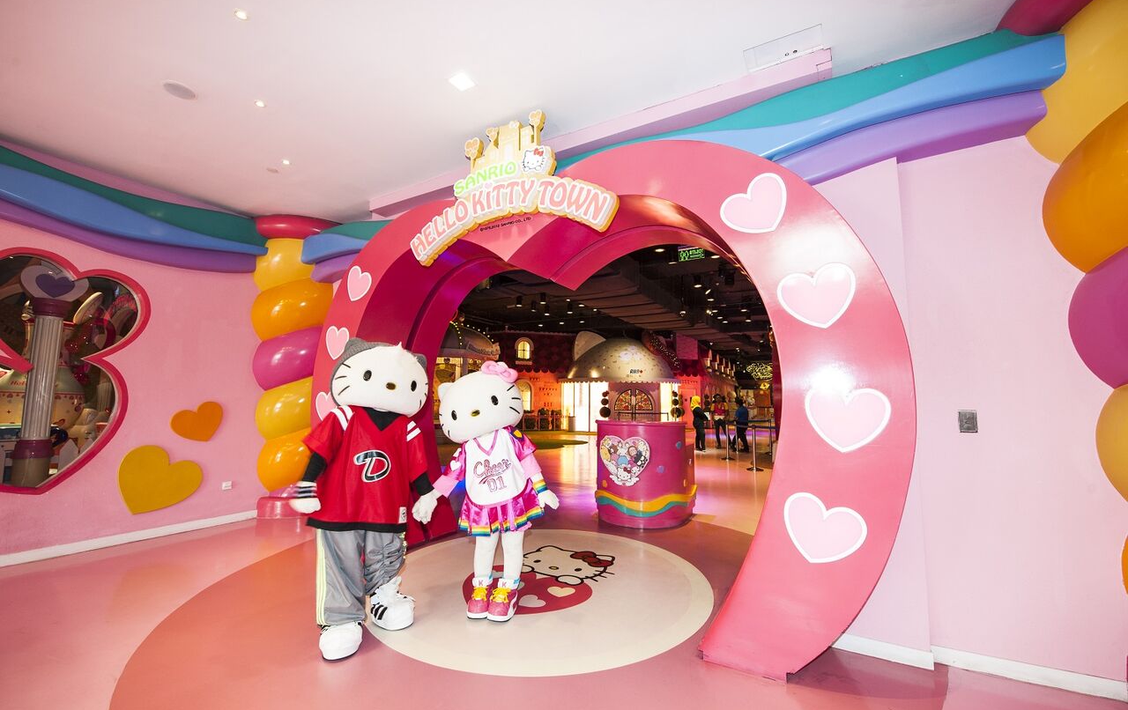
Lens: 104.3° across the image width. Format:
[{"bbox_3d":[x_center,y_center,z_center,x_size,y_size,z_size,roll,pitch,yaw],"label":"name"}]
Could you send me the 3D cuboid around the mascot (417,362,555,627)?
[{"bbox_3d":[-0.552,0.931,3.213,1.000,1.760,0.620,0,-5,-2],"label":"mascot"}]

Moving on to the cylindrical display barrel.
[{"bbox_3d":[1.016,1.419,5.522,1.100,1.200,1.020,-3,-6,30],"label":"cylindrical display barrel"}]

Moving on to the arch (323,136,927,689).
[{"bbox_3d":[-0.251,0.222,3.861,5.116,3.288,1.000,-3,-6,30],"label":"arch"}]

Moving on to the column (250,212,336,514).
[{"bbox_3d":[-3.559,-0.020,5.833,0.850,3.580,0.750,1,-5,-11],"label":"column"}]

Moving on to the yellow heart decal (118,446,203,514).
[{"bbox_3d":[-4.307,1.310,4.710,0.030,0.695,0.685,-4,-7,38],"label":"yellow heart decal"}]

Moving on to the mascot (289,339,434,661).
[{"bbox_3d":[-1.282,0.844,2.802,0.820,1.860,0.640,3,-6,-29],"label":"mascot"}]

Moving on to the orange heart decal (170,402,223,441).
[{"bbox_3d":[-4.148,0.763,4.962,0.030,0.454,0.459,-4,-7,38],"label":"orange heart decal"}]

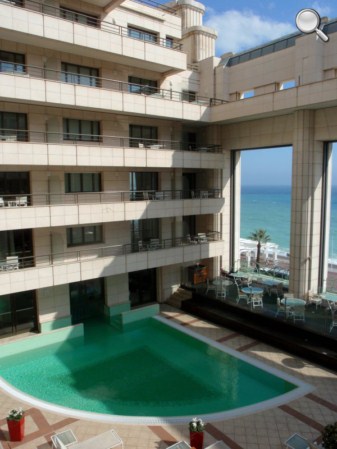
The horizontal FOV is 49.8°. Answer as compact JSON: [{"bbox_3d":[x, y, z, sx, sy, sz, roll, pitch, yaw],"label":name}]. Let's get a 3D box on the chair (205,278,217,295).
[{"bbox_3d":[2.584,3.786,22.086,0.580,0.880,0.560,-1,6,2],"label":"chair"}]

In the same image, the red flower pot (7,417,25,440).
[{"bbox_3d":[-4.814,6.475,11.514,0.380,0.670,0.380,-1,6,2],"label":"red flower pot"}]

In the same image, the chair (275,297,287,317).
[{"bbox_3d":[5.639,4.139,18.227,0.580,0.880,0.560,0,6,5],"label":"chair"}]

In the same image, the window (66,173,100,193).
[{"bbox_3d":[-4.733,-2.351,20.474,2.200,1.091,0.150,-5,7,-37],"label":"window"}]

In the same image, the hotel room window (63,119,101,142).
[{"bbox_3d":[-4.891,-5.320,20.643,2.250,1.180,0.150,-5,7,-35],"label":"hotel room window"}]

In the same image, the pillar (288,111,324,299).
[{"bbox_3d":[7.831,-0.979,20.423,1.000,10.480,1.600,-6,8,-42],"label":"pillar"}]

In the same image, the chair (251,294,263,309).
[{"bbox_3d":[4.728,4.017,19.620,0.570,0.880,0.580,-2,6,-8],"label":"chair"}]

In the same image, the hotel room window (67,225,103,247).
[{"bbox_3d":[-4.708,0.678,20.772,2.191,1.086,0.150,-5,7,-37],"label":"hotel room window"}]

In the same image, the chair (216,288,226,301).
[{"bbox_3d":[3.065,3.867,21.231,0.560,0.880,0.580,0,6,4],"label":"chair"}]

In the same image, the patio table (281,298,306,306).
[{"bbox_3d":[6.221,4.218,18.065,1.220,0.740,1.220,-1,6,0],"label":"patio table"}]

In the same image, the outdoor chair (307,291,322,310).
[{"bbox_3d":[7.758,4.009,19.334,0.580,0.890,0.570,3,7,30],"label":"outdoor chair"}]

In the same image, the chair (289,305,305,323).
[{"bbox_3d":[6.181,4.209,17.471,0.560,0.880,0.580,-1,6,-4],"label":"chair"}]

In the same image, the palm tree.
[{"bbox_3d":[17.144,5.318,68.460,4.000,9.000,4.000,0,6,11],"label":"palm tree"}]

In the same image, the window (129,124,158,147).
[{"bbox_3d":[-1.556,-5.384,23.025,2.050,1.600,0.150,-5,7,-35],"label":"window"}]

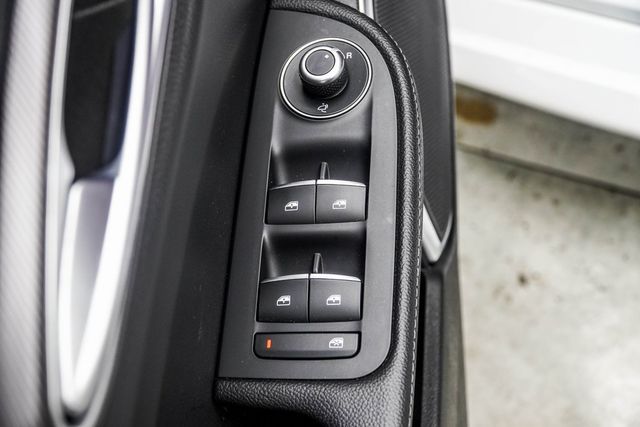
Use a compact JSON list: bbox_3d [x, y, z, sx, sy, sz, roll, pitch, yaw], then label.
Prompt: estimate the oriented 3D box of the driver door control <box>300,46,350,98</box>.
[{"bbox_3d":[0.001,-0.067,0.508,0.022,0.014,0.022,-5,65,12],"label":"driver door control"}]

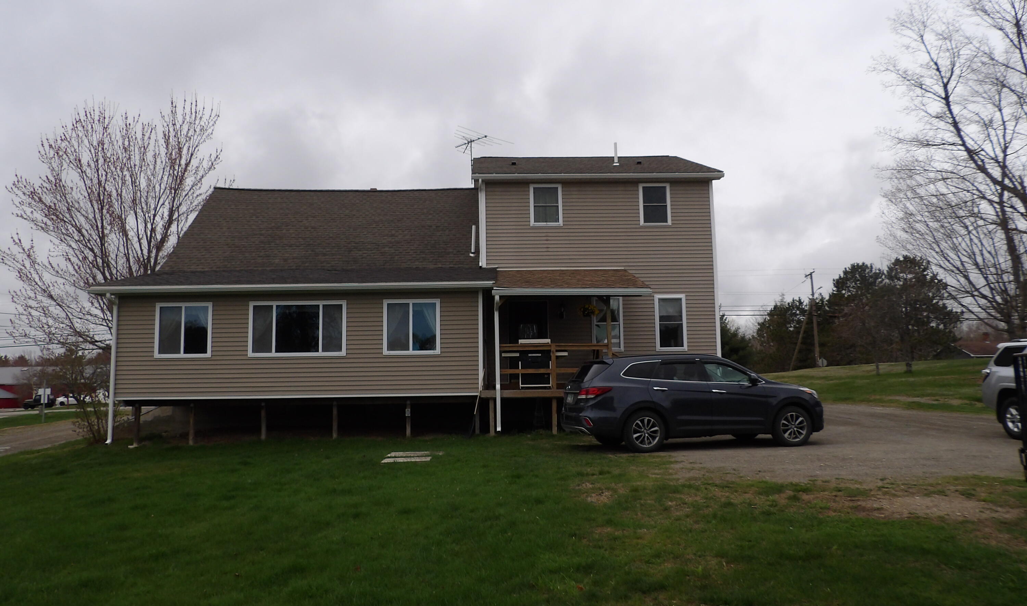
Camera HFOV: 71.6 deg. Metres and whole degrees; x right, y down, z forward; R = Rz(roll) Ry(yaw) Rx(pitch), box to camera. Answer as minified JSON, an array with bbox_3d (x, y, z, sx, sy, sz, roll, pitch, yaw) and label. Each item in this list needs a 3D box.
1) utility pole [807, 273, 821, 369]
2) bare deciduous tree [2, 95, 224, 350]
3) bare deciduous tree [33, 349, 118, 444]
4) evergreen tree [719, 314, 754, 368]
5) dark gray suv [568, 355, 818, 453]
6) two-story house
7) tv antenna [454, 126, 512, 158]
[{"bbox_3d":[28.337,2.242,66.647,0.800,10.767,2.200,1,-6,-18],"label":"utility pole"},{"bbox_3d":[-16.974,-2.255,30.803,10.600,14.274,10.300,-1,-6,-2],"label":"bare deciduous tree"},{"bbox_3d":[-9.970,2.093,16.232,2.150,2.078,2.100,-1,-6,-2],"label":"bare deciduous tree"},{"bbox_3d":[18.503,3.898,62.613,5.200,6.766,5.200,-1,-6,-2],"label":"evergreen tree"},{"bbox_3d":[3.399,1.841,13.511,4.900,1.690,1.890,0,-6,-10],"label":"dark gray suv"},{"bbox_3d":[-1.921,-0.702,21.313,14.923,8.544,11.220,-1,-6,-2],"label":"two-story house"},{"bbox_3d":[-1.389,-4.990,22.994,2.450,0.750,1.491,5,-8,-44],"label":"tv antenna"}]

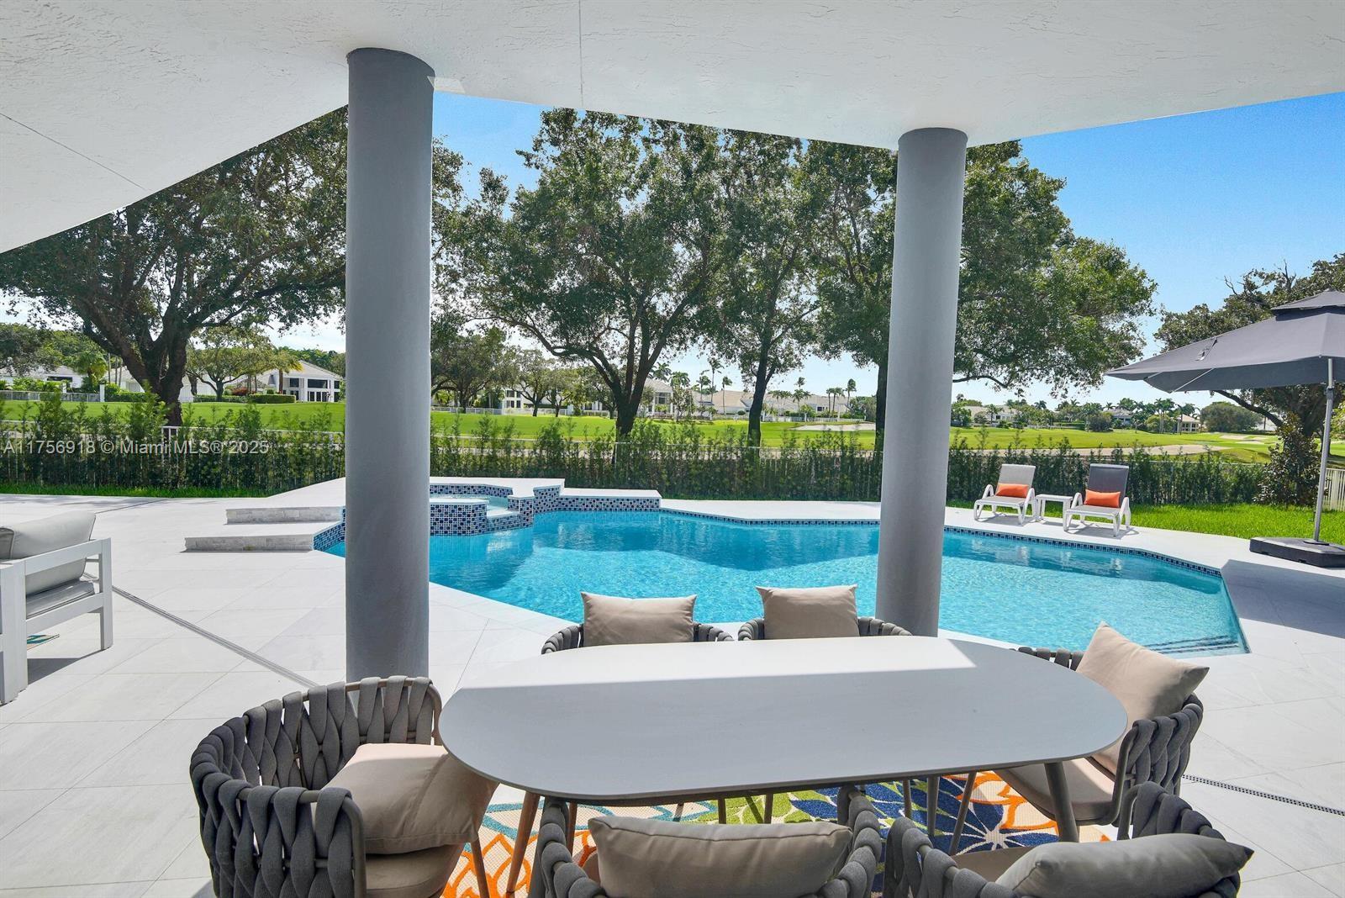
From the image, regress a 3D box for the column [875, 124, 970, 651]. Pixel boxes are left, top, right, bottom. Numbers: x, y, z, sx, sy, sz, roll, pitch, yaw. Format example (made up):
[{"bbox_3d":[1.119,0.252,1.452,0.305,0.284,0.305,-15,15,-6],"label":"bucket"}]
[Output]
[{"bbox_3d":[1.228,-0.041,3.199,0.315,2.935,0.315,2,3,0],"label":"column"}]

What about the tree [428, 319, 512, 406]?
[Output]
[{"bbox_3d":[-36.580,-14.561,111.418,16.000,16.490,15.000,1,3,-18],"label":"tree"}]

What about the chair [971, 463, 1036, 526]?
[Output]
[{"bbox_3d":[5.723,0.700,10.877,0.680,0.950,1.450,4,4,36],"label":"chair"}]

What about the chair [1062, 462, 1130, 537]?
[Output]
[{"bbox_3d":[6.725,0.776,10.060,0.680,0.950,1.450,4,4,39],"label":"chair"}]

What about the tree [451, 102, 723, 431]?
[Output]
[{"bbox_3d":[-2.481,-4.755,17.965,8.000,10.930,7.600,1,3,-8],"label":"tree"}]

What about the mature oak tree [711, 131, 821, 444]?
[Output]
[{"bbox_3d":[2.817,-4.967,19.246,4.600,11.320,4.800,2,3,8],"label":"mature oak tree"}]

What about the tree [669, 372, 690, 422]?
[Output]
[{"bbox_3d":[1.372,-10.870,127.588,3.900,9.740,3.900,2,3,0],"label":"tree"}]

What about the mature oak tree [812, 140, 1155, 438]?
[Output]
[{"bbox_3d":[9.505,-4.650,19.253,8.600,10.680,8.200,3,4,26],"label":"mature oak tree"}]

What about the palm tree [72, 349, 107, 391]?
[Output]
[{"bbox_3d":[-76.903,-9.969,83.701,3.700,6.530,3.700,-1,4,-42],"label":"palm tree"}]

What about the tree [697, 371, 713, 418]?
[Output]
[{"bbox_3d":[6.644,-11.039,129.573,3.200,9.030,3.200,2,3,3],"label":"tree"}]

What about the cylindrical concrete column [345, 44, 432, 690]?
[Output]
[{"bbox_3d":[-1.188,-0.084,2.673,0.315,2.935,0.315,2,3,0],"label":"cylindrical concrete column"}]

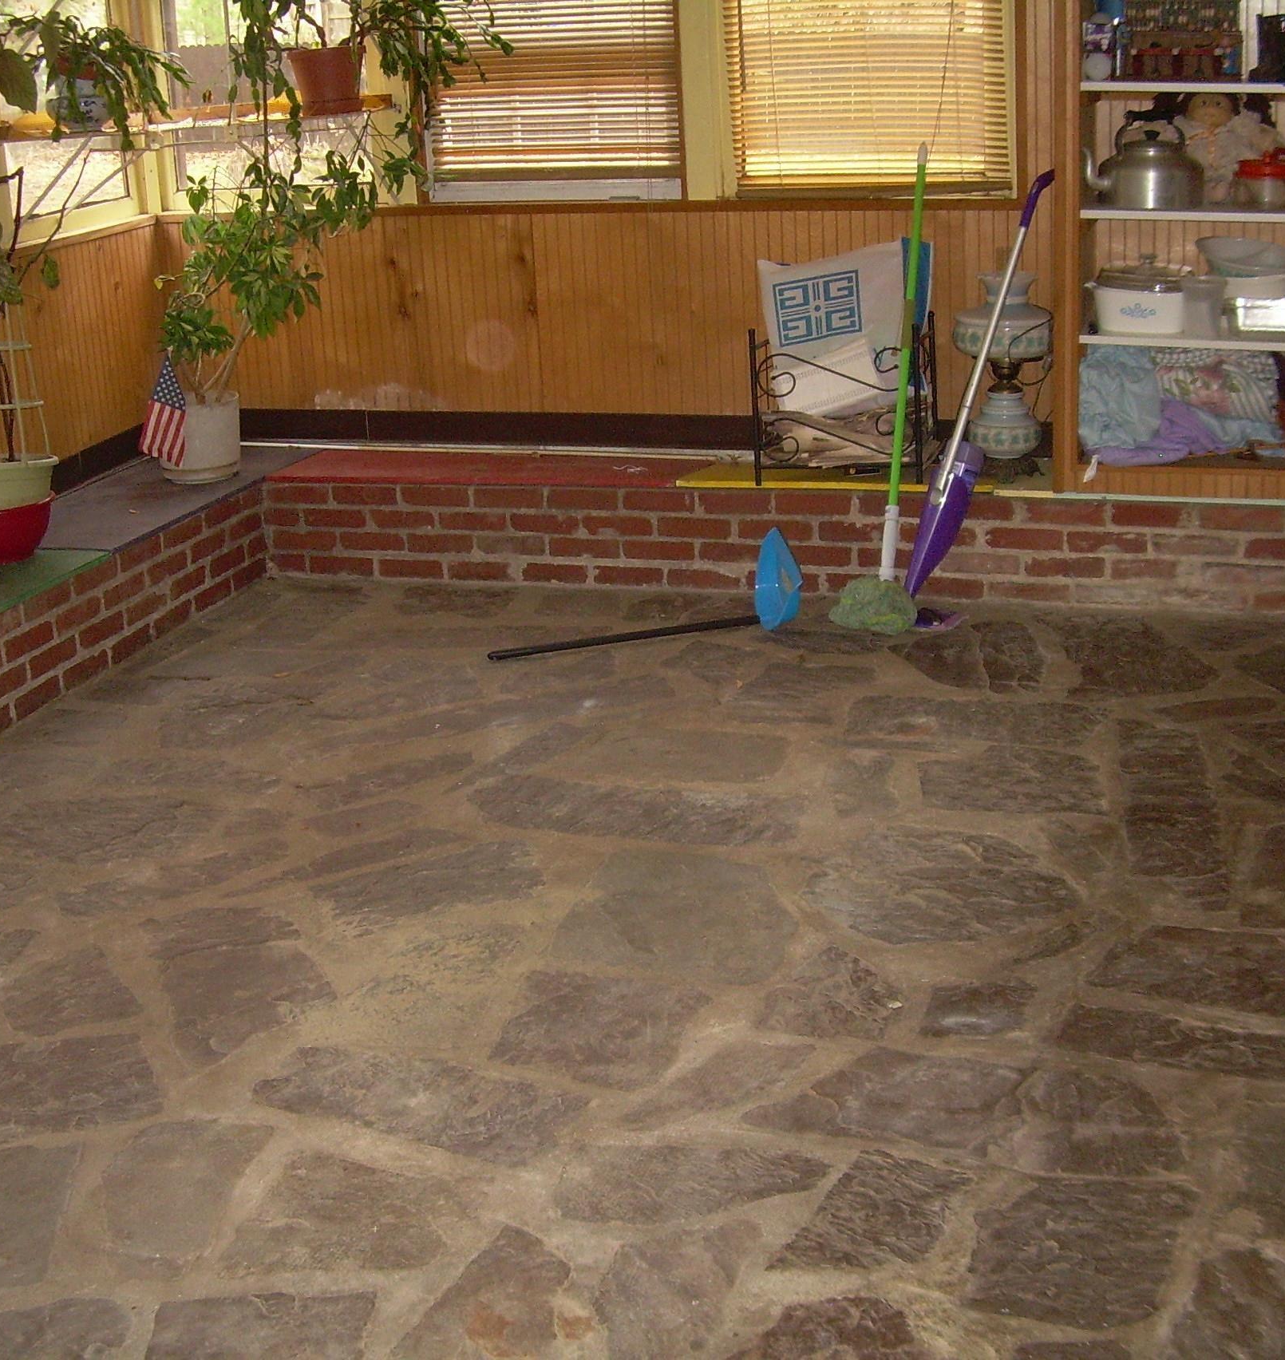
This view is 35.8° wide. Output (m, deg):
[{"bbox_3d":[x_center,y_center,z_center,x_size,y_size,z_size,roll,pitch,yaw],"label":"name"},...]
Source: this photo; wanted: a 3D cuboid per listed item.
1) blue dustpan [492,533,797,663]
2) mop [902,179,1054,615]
[{"bbox_3d":[-0.004,-0.201,4.760,0.753,0.210,0.240,-8,33,-12],"label":"blue dustpan"},{"bbox_3d":[0.816,-0.677,4.812,0.160,1.155,0.265,8,11,-42],"label":"mop"}]

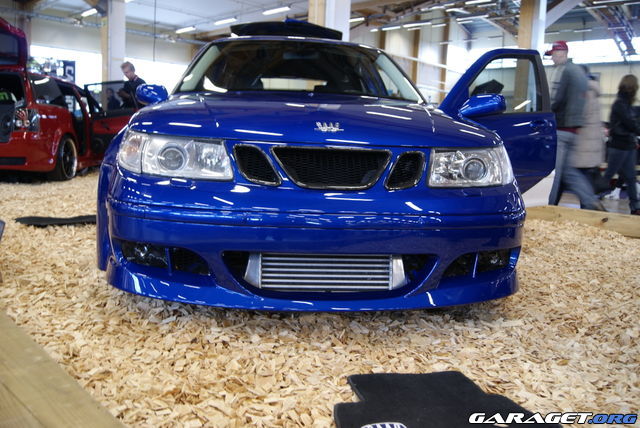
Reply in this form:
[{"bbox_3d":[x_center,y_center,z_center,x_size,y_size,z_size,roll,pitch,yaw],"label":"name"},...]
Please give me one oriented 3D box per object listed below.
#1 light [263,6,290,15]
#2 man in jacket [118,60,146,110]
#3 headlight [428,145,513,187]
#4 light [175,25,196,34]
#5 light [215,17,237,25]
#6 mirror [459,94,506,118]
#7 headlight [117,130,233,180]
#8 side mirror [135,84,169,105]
[{"bbox_3d":[-1.352,-6.366,16.748,0.180,0.110,1.420,-7,13,-43],"label":"light"},{"bbox_3d":[-3.110,-1.673,8.859,0.420,1.680,0.500,-3,11,-30],"label":"man in jacket"},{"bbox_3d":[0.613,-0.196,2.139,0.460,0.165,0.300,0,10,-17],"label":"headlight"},{"bbox_3d":[-5.053,-6.954,20.175,0.180,0.110,1.420,-7,13,-43],"label":"light"},{"bbox_3d":[-3.329,-6.817,18.904,0.180,0.110,1.420,-7,13,-43],"label":"light"},{"bbox_3d":[1.024,-0.677,3.364,0.170,0.150,0.250,-3,11,-27],"label":"mirror"},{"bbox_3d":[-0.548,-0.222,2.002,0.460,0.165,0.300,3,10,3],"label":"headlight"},{"bbox_3d":[-1.028,-0.741,3.317,0.220,0.140,0.160,1,10,-7],"label":"side mirror"}]

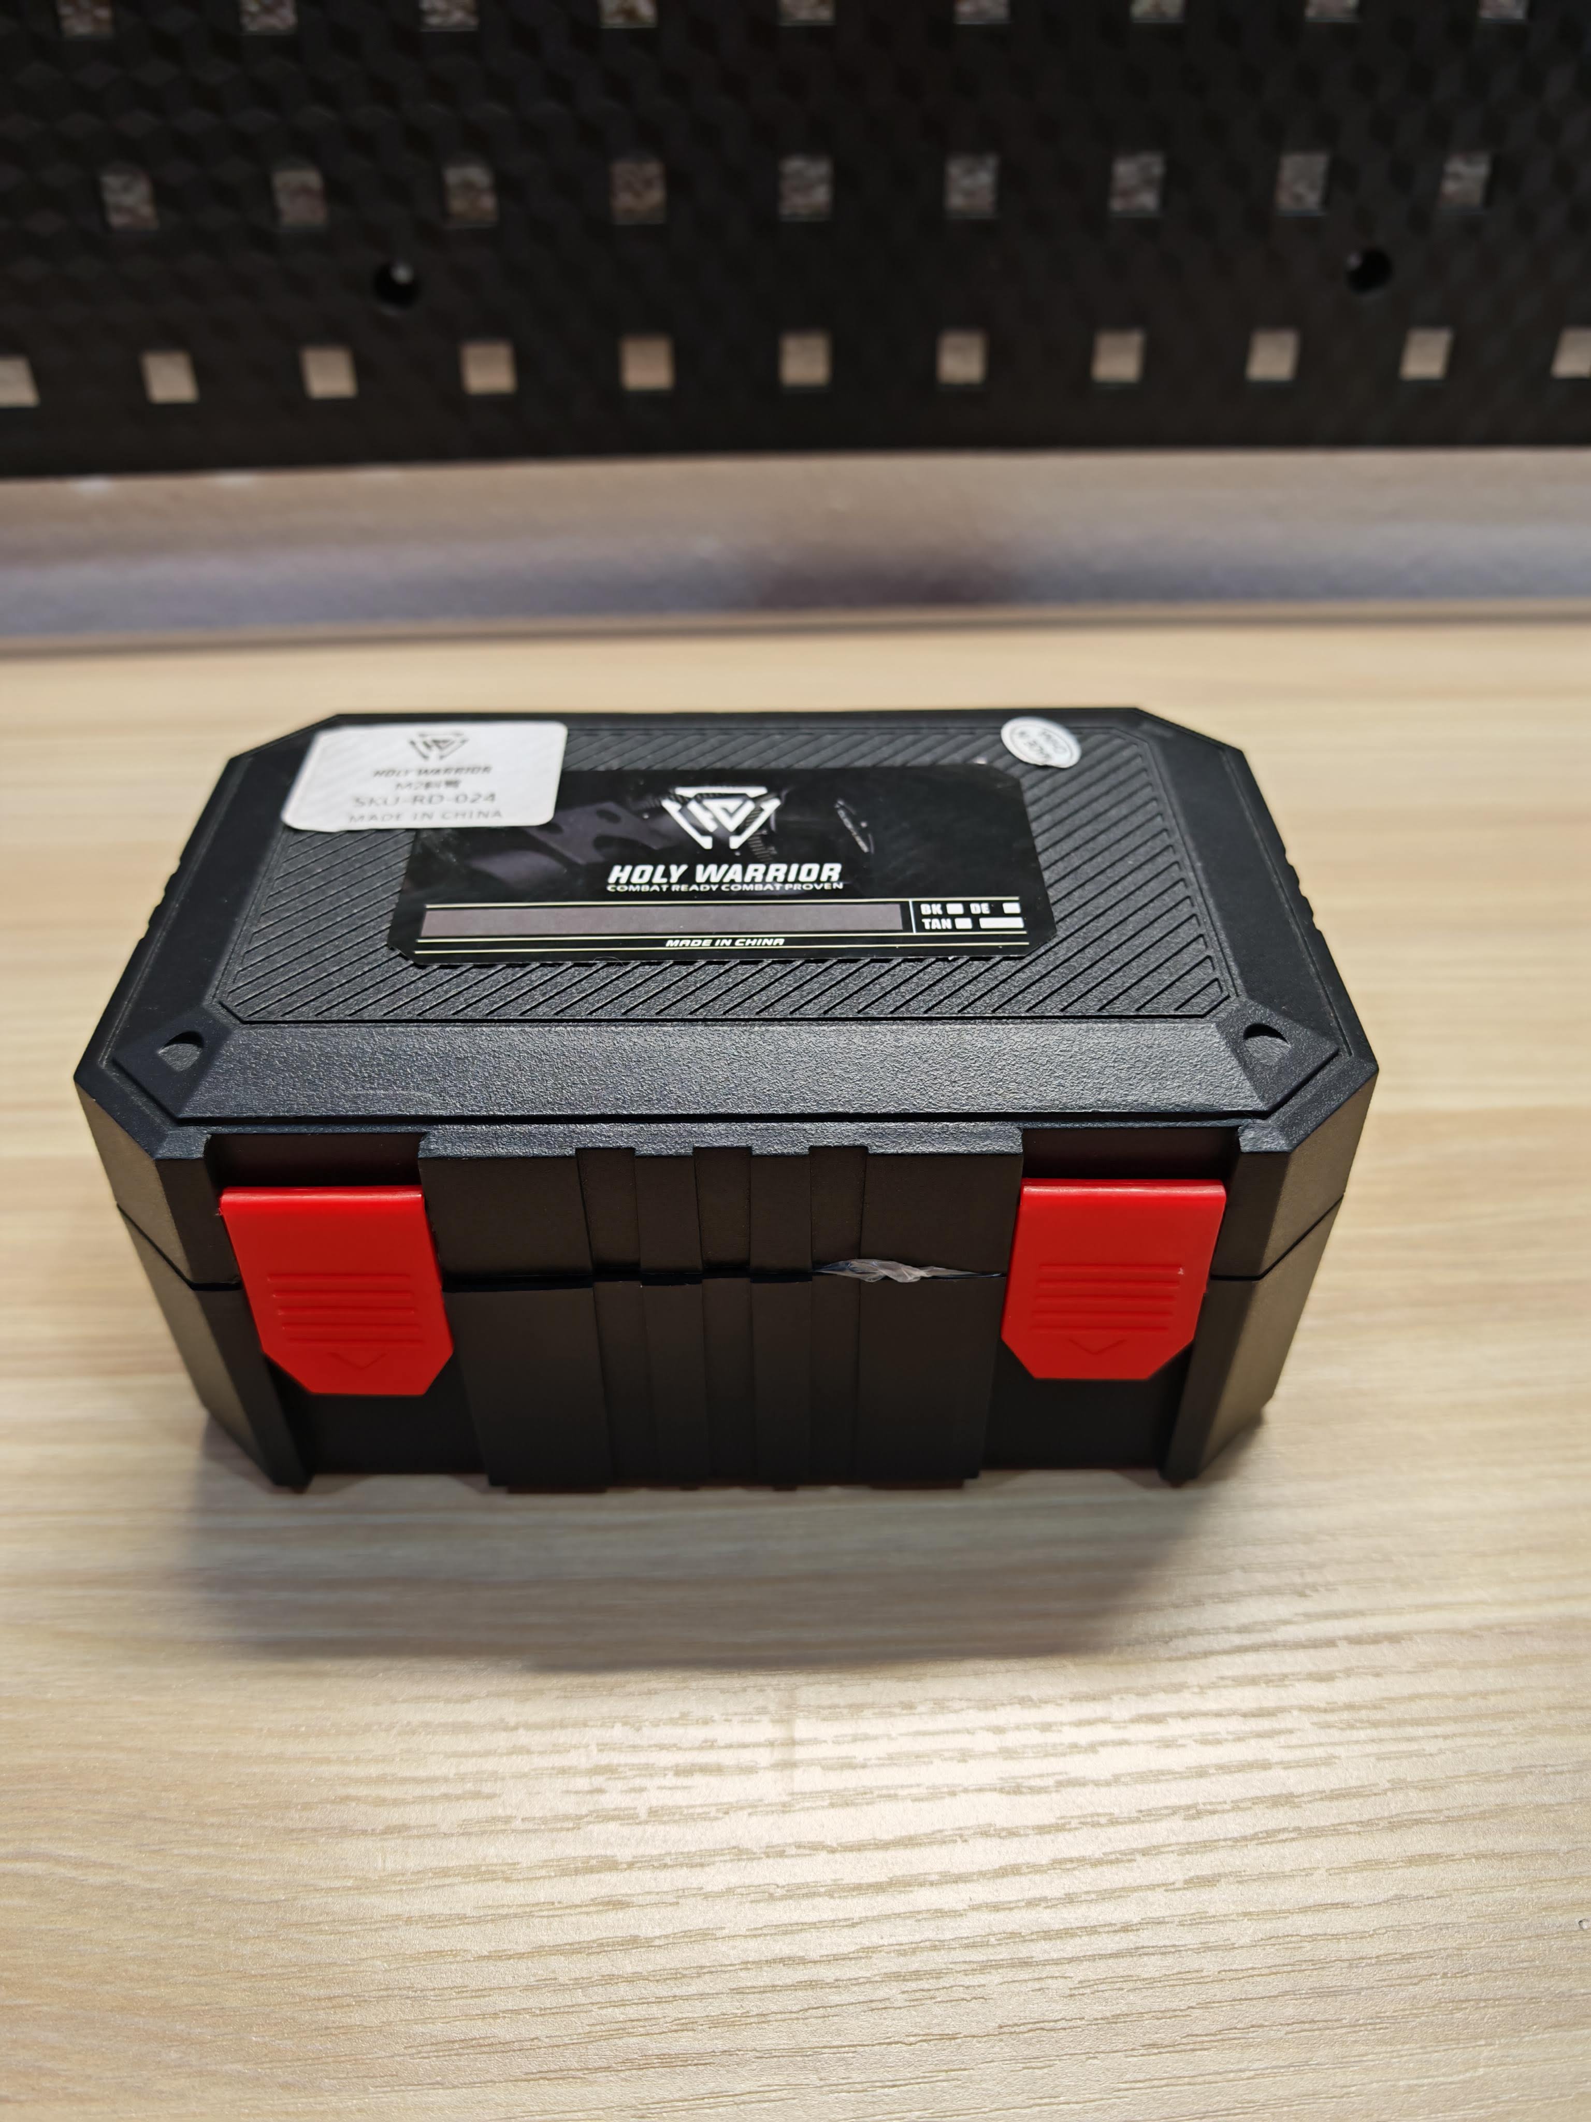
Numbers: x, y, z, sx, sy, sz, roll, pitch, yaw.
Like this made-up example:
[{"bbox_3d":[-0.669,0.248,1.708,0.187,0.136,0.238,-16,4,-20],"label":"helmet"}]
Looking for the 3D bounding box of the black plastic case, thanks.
[{"bbox_3d":[-0.009,-0.001,0.237,0.169,0.079,0.107,0,43,0],"label":"black plastic case"}]

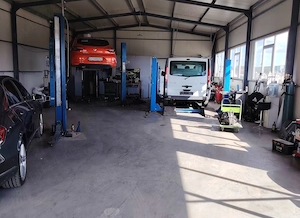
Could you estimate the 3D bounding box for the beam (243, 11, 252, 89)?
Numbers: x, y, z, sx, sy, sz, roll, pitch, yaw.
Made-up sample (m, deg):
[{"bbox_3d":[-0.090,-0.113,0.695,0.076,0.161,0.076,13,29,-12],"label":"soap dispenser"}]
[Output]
[{"bbox_3d":[4.089,-1.980,11.644,0.150,4.124,0.150,2,8,2],"label":"beam"}]

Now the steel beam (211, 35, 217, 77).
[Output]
[{"bbox_3d":[4.461,-3.027,19.585,0.150,4.124,0.150,2,8,2],"label":"steel beam"}]

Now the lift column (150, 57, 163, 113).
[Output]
[{"bbox_3d":[0.301,-0.965,11.105,0.460,2.120,0.360,2,8,2],"label":"lift column"}]

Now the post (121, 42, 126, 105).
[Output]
[{"bbox_3d":[-1.151,-1.496,12.175,0.240,2.670,0.280,2,8,2],"label":"post"}]

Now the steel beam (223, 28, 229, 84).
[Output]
[{"bbox_3d":[4.279,-2.514,15.696,0.150,4.124,0.150,2,8,2],"label":"steel beam"}]

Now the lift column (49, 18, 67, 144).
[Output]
[{"bbox_3d":[-2.209,-0.818,6.777,0.340,2.900,0.340,-5,10,-39],"label":"lift column"}]

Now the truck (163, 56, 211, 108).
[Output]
[{"bbox_3d":[1.632,-1.306,13.510,1.940,2.000,4.850,2,8,3],"label":"truck"}]

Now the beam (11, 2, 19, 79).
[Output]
[{"bbox_3d":[-5.845,-2.350,12.109,0.200,4.300,0.180,2,8,2],"label":"beam"}]

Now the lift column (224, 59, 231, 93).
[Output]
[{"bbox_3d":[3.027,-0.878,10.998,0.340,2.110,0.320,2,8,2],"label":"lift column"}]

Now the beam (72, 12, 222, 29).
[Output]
[{"bbox_3d":[-0.594,-5.024,15.594,9.920,0.847,0.150,2,8,2],"label":"beam"}]

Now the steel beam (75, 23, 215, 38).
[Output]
[{"bbox_3d":[-0.411,-5.536,19.483,9.920,0.847,0.150,2,8,2],"label":"steel beam"}]

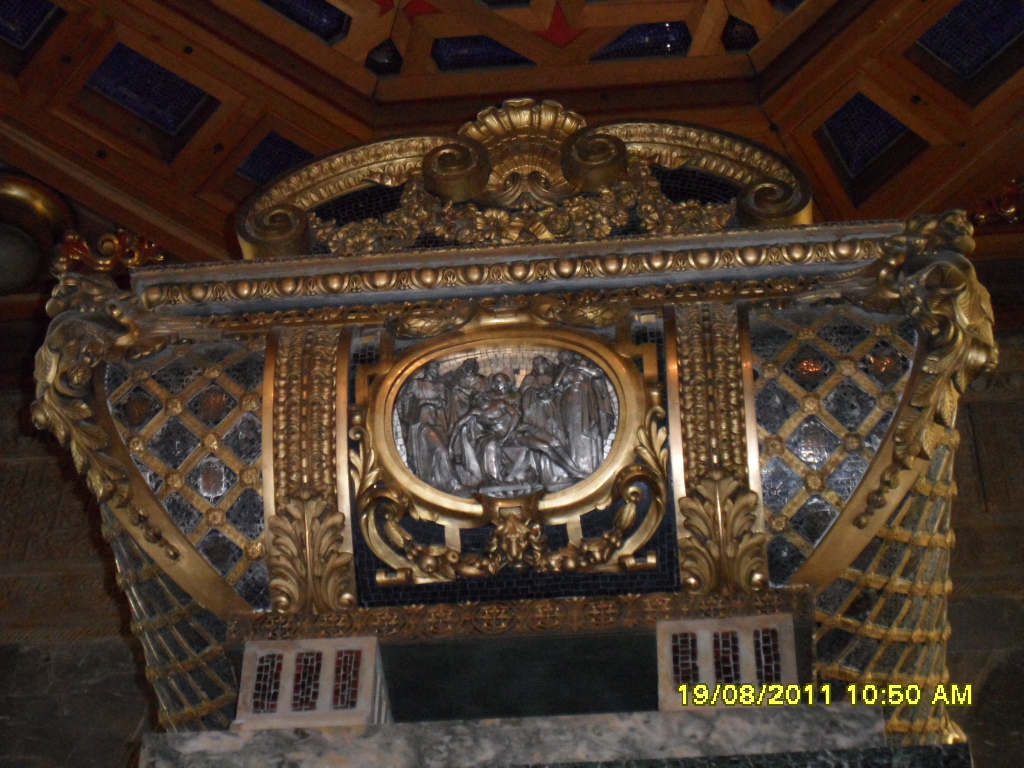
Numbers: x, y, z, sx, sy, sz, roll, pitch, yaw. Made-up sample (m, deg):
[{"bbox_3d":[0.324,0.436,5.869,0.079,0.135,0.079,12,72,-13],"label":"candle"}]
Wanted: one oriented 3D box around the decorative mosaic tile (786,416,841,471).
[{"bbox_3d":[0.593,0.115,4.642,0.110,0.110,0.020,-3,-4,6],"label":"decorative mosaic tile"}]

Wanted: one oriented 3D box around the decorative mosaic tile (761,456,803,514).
[{"bbox_3d":[0.596,0.222,5.231,0.090,0.020,0.121,-3,-86,6],"label":"decorative mosaic tile"}]

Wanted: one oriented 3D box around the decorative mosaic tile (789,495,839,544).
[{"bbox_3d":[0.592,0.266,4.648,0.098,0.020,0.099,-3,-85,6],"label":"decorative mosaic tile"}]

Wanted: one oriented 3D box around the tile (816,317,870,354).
[{"bbox_3d":[0.739,-0.108,5.277,0.117,0.096,0.020,-3,-30,6],"label":"tile"}]

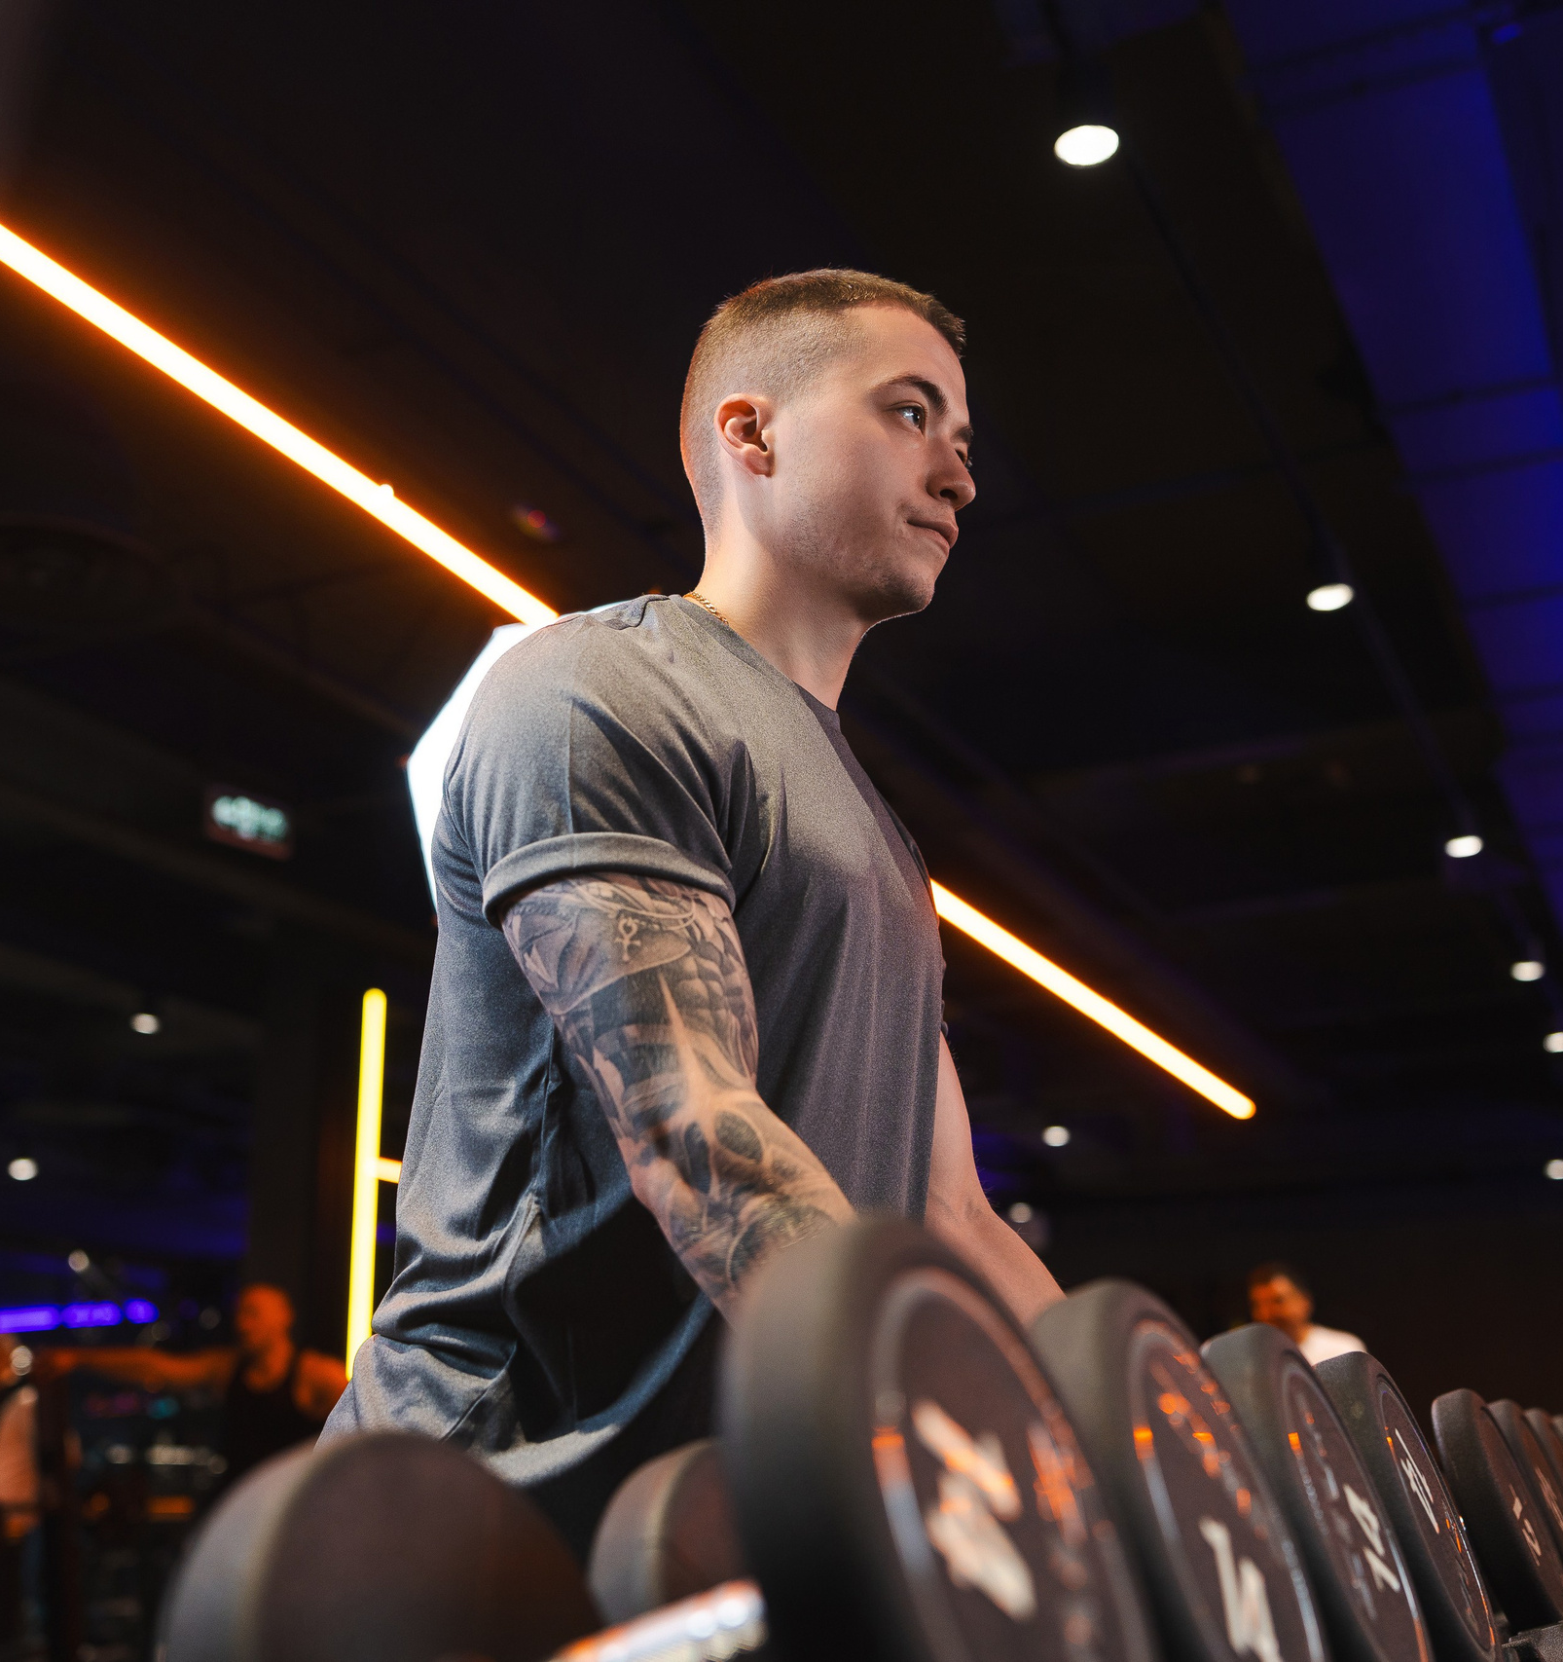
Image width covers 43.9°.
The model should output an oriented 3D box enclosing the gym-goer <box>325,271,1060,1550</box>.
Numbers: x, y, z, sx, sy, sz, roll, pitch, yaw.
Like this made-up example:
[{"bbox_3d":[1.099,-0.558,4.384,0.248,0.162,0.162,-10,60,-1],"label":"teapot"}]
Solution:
[{"bbox_3d":[-0.049,0.457,1.098,0.540,1.710,0.560,-9,-21,25],"label":"gym-goer"}]

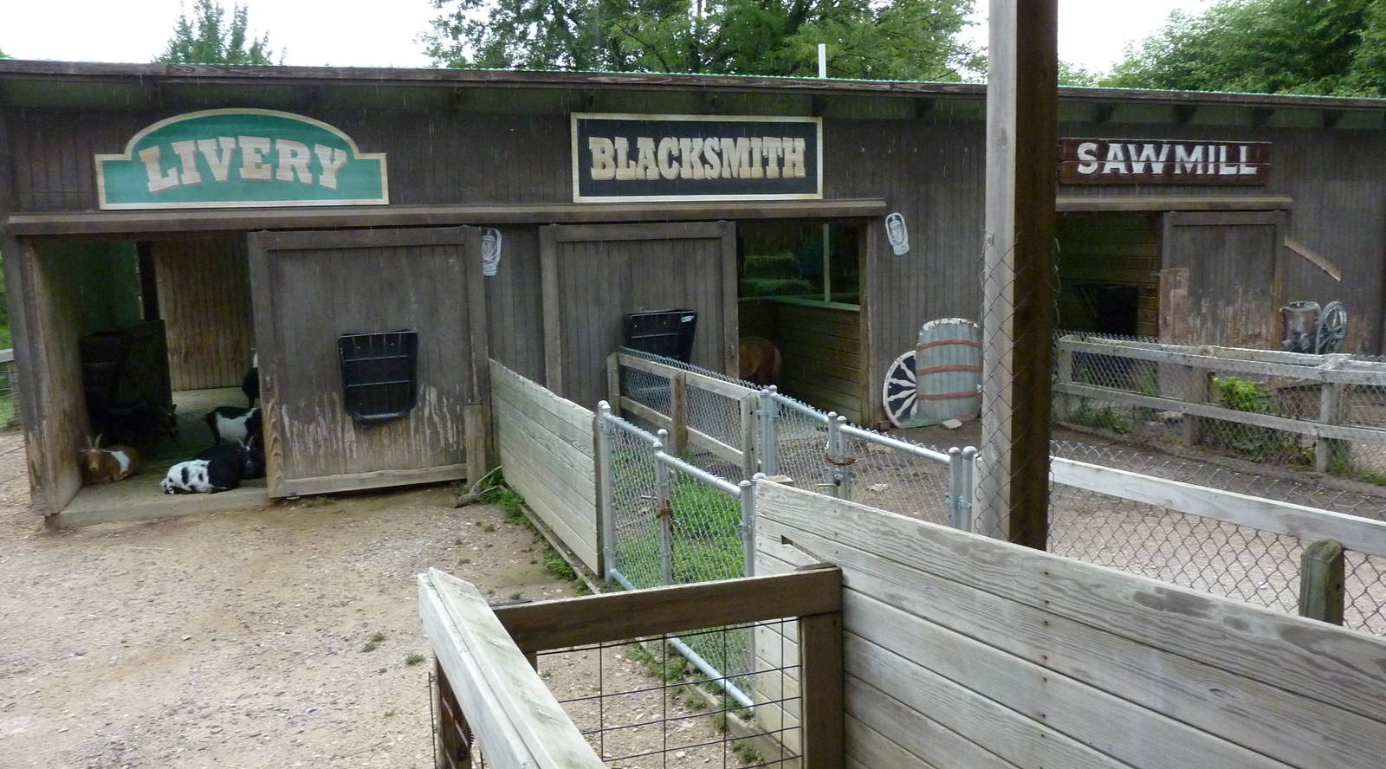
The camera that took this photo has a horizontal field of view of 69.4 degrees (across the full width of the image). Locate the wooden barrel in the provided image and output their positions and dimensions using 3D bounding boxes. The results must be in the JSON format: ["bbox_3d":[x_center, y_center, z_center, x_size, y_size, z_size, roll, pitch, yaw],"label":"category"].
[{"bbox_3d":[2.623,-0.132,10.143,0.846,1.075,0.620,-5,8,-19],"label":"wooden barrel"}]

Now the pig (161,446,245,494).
[{"bbox_3d":[-4.074,0.700,8.333,0.663,0.348,0.380,-5,8,-19],"label":"pig"}]

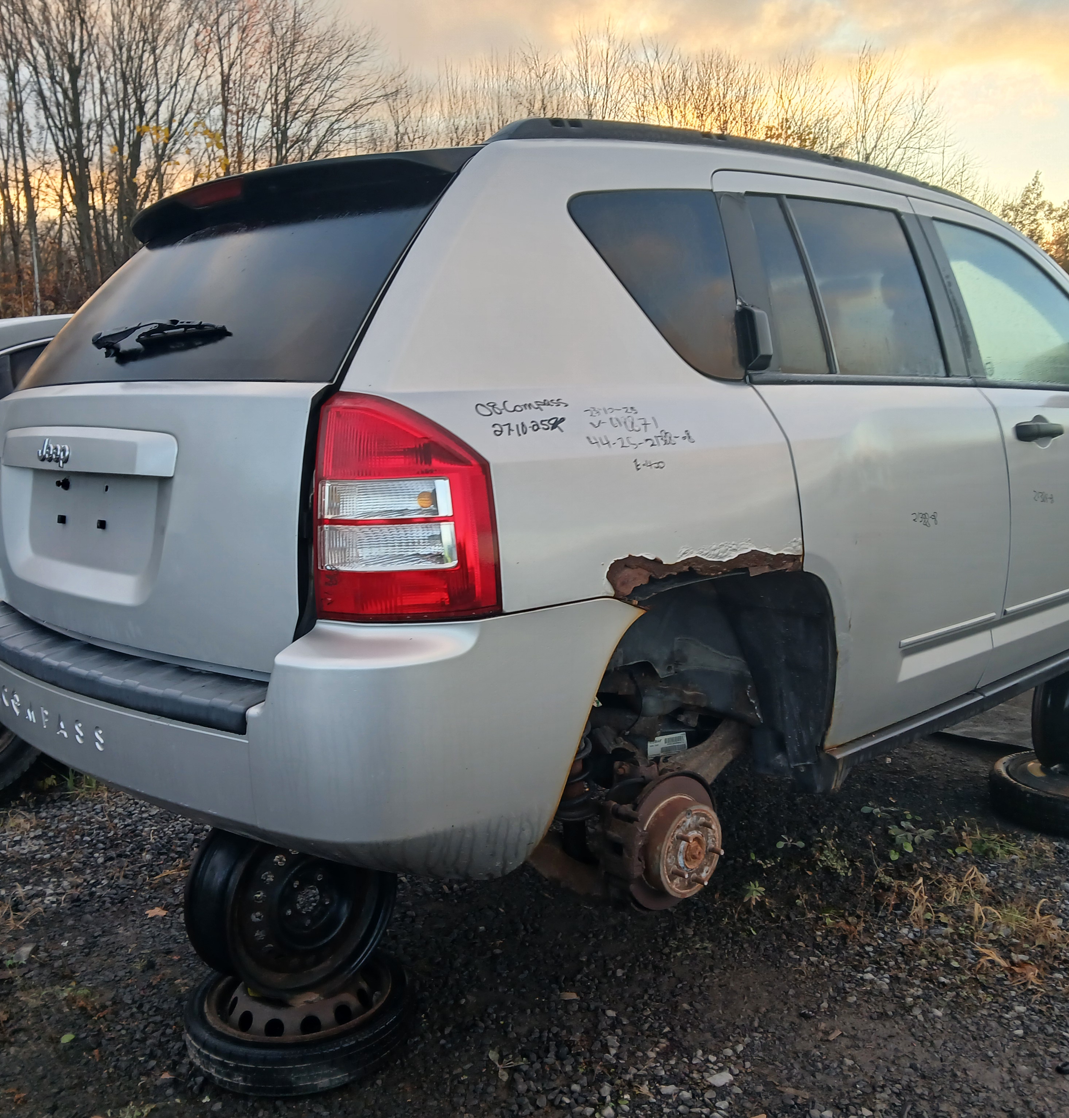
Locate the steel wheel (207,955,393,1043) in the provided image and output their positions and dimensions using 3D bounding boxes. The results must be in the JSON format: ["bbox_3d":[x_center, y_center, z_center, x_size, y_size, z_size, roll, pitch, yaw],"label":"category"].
[{"bbox_3d":[-0.533,1.042,2.555,0.415,0.130,0.415,-1,8,0],"label":"steel wheel"}]

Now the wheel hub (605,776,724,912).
[{"bbox_3d":[0.281,0.558,2.179,0.265,0.265,0.080,-10,10,-40],"label":"wheel hub"}]

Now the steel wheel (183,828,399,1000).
[{"bbox_3d":[-0.543,0.754,2.545,0.415,0.415,0.195,-9,13,-38],"label":"steel wheel"}]

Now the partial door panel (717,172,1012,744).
[{"bbox_3d":[0.734,-0.218,2.510,0.950,1.240,0.250,-9,12,-41],"label":"partial door panel"}]

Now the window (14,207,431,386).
[{"bbox_3d":[-0.672,-0.515,2.198,1.340,0.430,0.100,9,-28,47],"label":"window"}]

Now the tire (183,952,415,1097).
[{"bbox_3d":[-0.533,1.036,2.555,0.530,0.120,0.530,-1,8,0],"label":"tire"}]

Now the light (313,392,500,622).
[{"bbox_3d":[-0.205,-0.079,1.681,0.250,0.355,0.215,-10,13,-41],"label":"light"}]

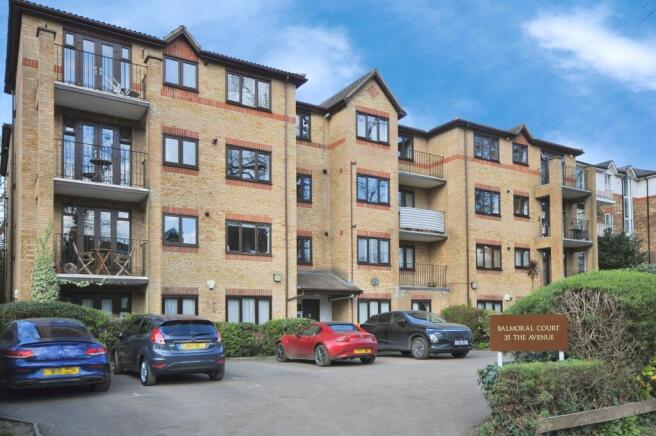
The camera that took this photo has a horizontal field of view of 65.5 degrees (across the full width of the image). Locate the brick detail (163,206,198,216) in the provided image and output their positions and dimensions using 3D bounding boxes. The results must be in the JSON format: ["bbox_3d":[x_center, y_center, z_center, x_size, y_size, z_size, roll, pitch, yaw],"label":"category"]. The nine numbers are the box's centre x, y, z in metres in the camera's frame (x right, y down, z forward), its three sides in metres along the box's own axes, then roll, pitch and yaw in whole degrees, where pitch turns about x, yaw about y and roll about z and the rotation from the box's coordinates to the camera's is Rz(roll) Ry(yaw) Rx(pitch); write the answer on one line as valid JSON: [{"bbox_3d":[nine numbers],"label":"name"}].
[{"bbox_3d":[-4.905,-0.210,16.950,1.220,0.240,0.100,3,-6,-30],"label":"brick detail"}]

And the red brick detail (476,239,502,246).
[{"bbox_3d":[7.707,1.206,24.435,1.700,0.230,0.100,4,-8,-29],"label":"red brick detail"}]

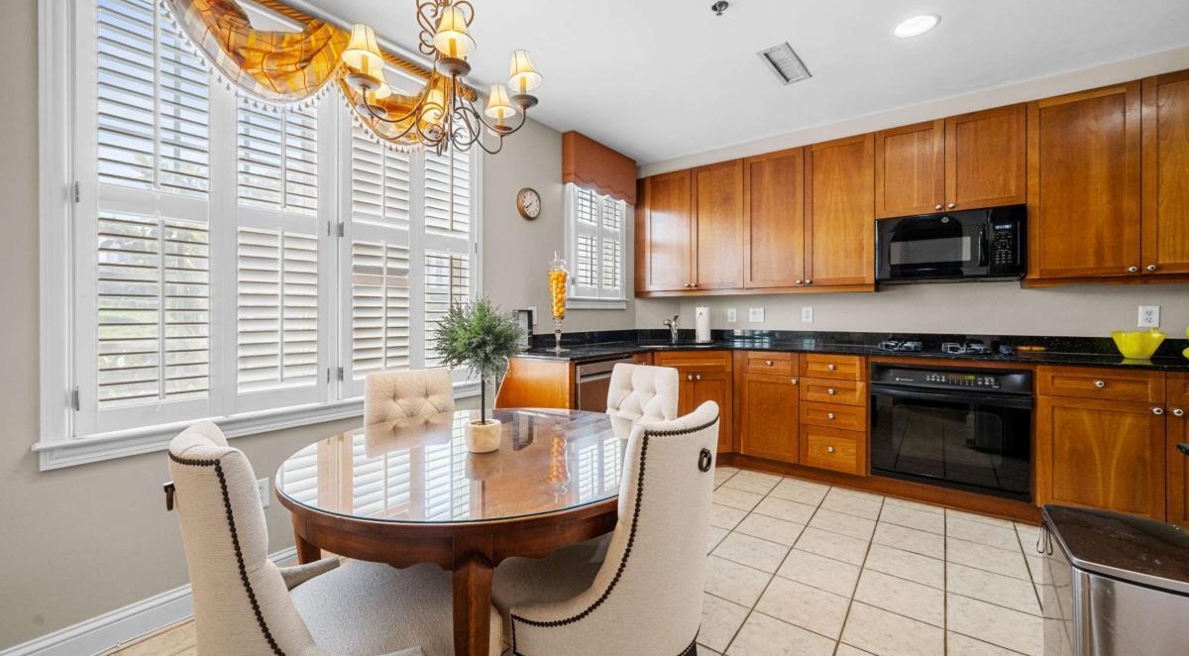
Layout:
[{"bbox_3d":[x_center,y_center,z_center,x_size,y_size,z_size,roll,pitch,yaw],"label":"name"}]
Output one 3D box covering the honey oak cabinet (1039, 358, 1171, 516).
[{"bbox_3d":[2.743,0.584,2.590,0.456,0.767,0.580,1,1,37],"label":"honey oak cabinet"}]

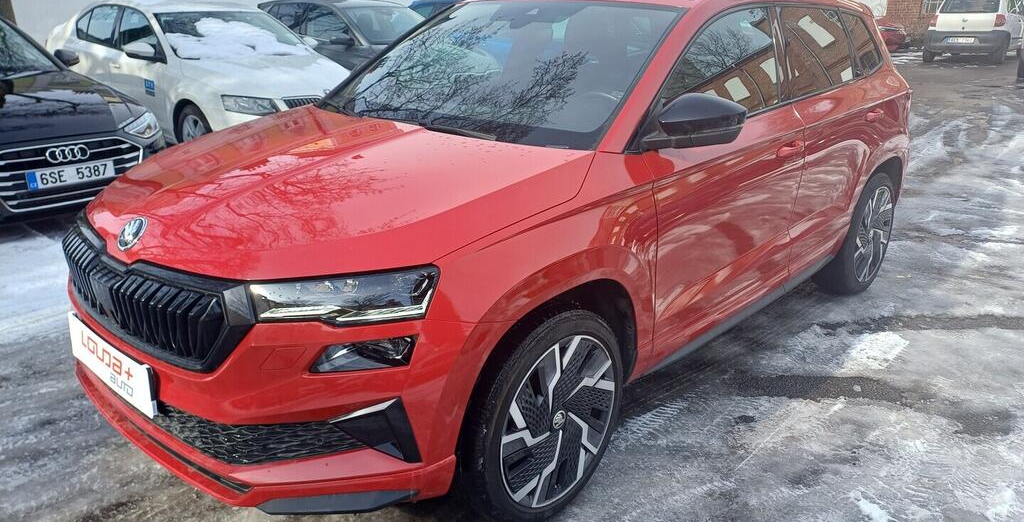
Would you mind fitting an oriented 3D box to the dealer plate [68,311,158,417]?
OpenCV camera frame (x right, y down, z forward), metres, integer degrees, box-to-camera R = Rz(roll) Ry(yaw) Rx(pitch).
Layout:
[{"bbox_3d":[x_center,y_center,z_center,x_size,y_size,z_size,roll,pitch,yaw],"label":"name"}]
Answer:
[{"bbox_3d":[-1.123,0.275,2.067,0.540,0.140,0.030,17,25,41],"label":"dealer plate"}]

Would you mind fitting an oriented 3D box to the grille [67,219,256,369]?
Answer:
[{"bbox_3d":[-1.050,0.081,2.082,1.120,0.260,0.170,17,25,41],"label":"grille"}]

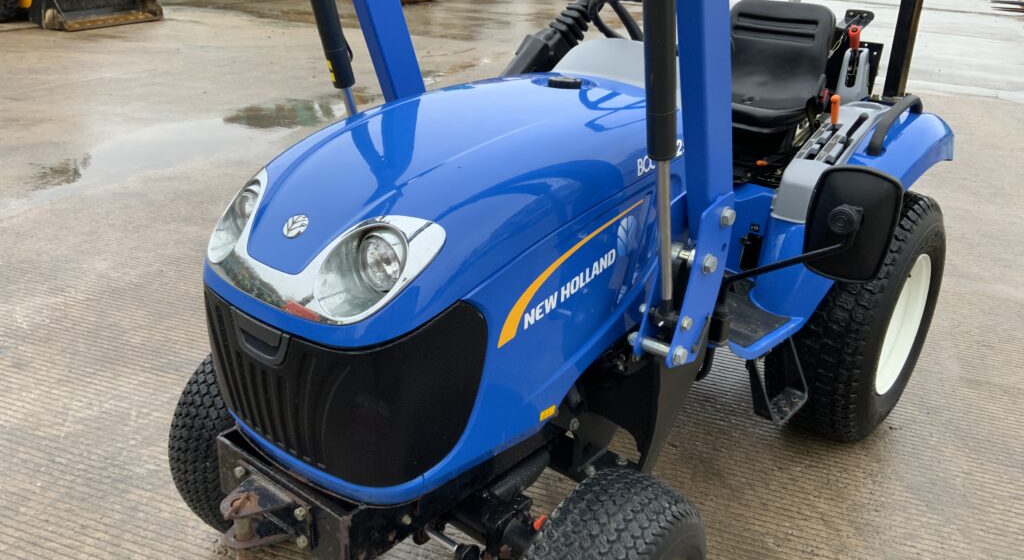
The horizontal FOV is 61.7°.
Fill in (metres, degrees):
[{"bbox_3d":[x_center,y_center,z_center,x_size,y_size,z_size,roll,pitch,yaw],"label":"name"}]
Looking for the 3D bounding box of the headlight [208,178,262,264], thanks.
[{"bbox_3d":[-0.504,-0.113,1.611,0.118,0.143,0.138,20,30,35],"label":"headlight"}]

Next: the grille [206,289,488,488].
[{"bbox_3d":[-0.352,0.137,1.633,0.571,0.330,0.286,20,30,35],"label":"grille"}]

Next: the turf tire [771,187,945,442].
[{"bbox_3d":[1.120,0.103,2.774,0.312,0.824,0.831,20,30,35],"label":"turf tire"}]

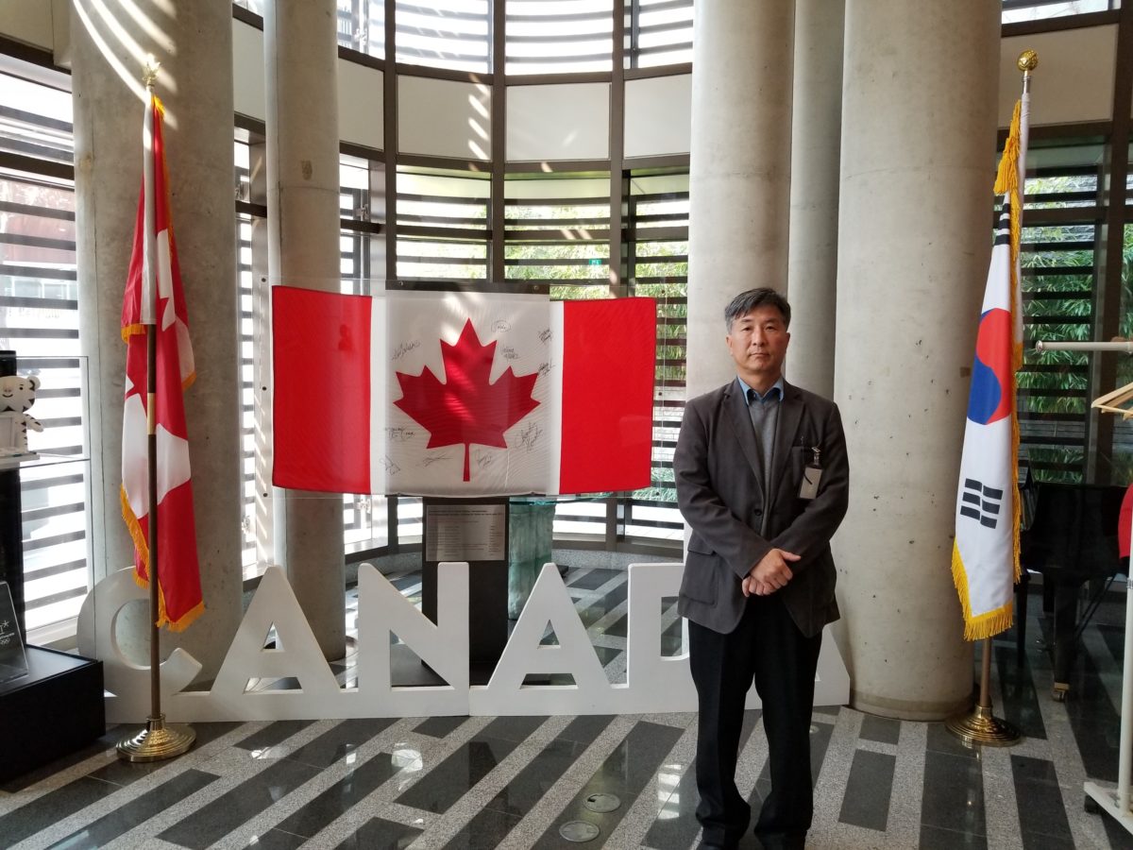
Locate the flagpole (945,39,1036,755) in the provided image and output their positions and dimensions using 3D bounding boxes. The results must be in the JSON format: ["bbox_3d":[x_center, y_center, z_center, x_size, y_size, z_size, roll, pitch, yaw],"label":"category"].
[{"bbox_3d":[1.750,-0.099,3.397,0.285,2.720,0.280,2,4,0],"label":"flagpole"}]

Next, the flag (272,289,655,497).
[{"bbox_3d":[-0.463,-0.146,4.001,1.790,0.940,0.050,0,4,-7],"label":"flag"}]

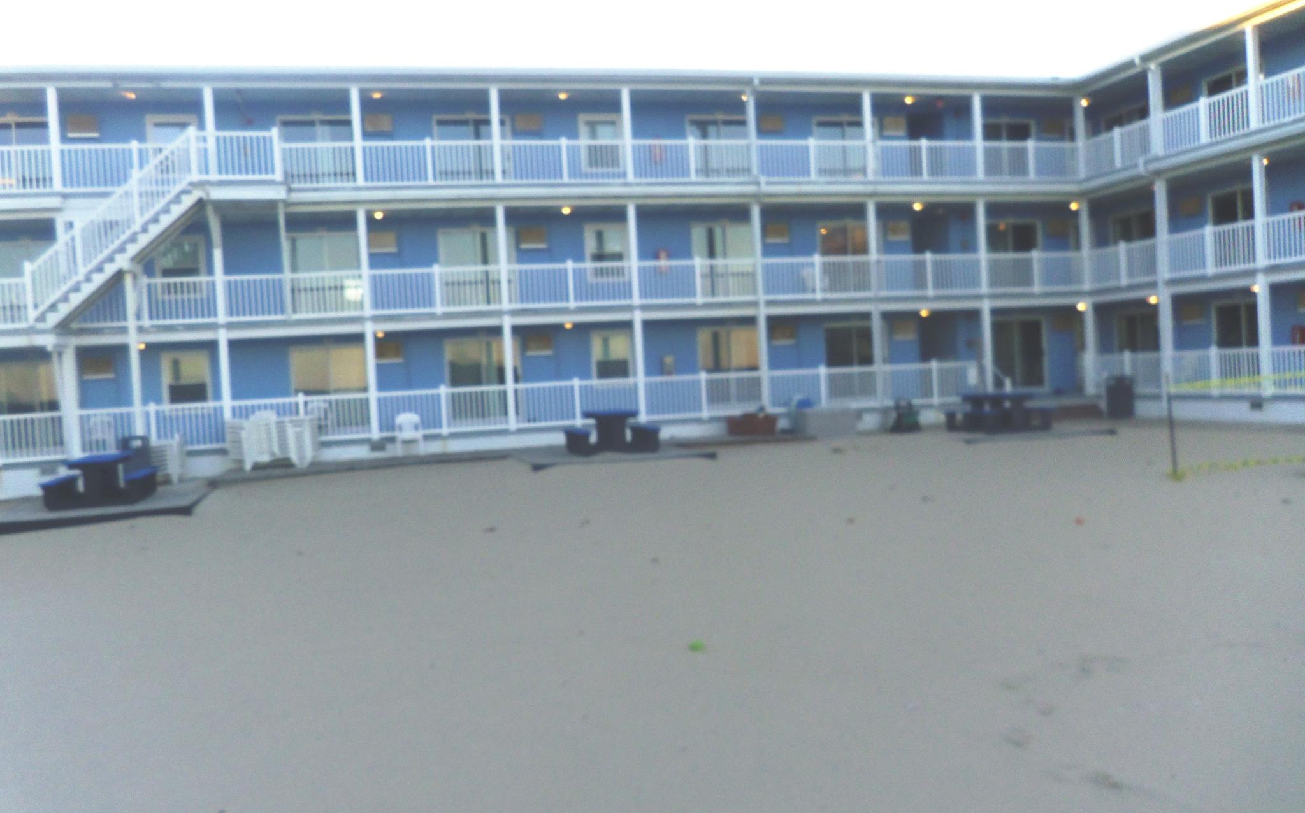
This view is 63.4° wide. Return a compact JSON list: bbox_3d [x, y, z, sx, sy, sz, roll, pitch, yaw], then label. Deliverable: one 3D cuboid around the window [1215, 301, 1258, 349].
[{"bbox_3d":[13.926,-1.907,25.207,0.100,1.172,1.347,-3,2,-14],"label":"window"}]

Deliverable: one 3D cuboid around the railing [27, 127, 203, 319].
[{"bbox_3d":[-10.306,-3.533,20.172,3.117,3.538,0.120,-3,2,-14],"label":"railing"}]

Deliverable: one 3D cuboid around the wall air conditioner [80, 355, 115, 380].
[{"bbox_3d":[-12.287,-0.858,23.385,0.710,0.520,0.120,-4,3,-14],"label":"wall air conditioner"}]

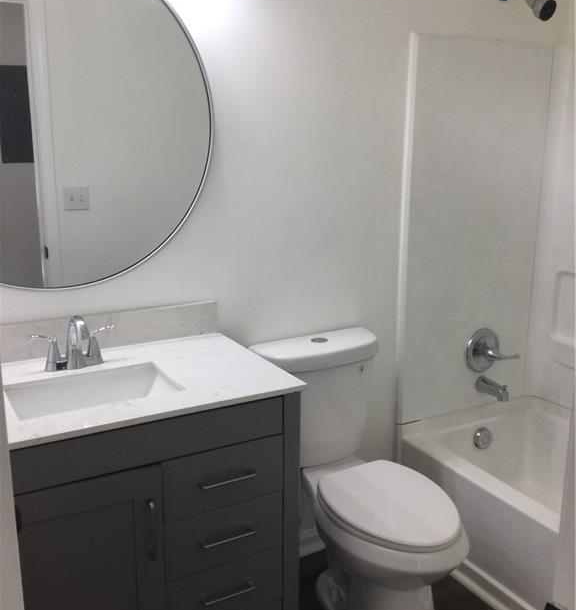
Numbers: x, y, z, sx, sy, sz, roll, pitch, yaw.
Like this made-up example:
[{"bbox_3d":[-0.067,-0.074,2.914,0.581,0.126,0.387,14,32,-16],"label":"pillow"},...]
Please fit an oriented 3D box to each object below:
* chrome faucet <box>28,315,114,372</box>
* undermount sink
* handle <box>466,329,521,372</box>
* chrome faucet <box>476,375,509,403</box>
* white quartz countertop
[{"bbox_3d":[-0.548,0.100,1.794,0.228,0.149,0.157,-7,15,-28],"label":"chrome faucet"},{"bbox_3d":[-0.474,0.275,1.704,0.397,0.144,0.258,-7,15,-28],"label":"undermount sink"},{"bbox_3d":[0.793,0.192,2.630,0.169,0.179,0.131,-7,15,-28],"label":"handle"},{"bbox_3d":[0.800,0.331,2.663,0.062,0.074,0.139,-7,15,-28],"label":"chrome faucet"},{"bbox_3d":[-0.489,0.205,1.718,0.932,0.020,0.532,-7,15,-28],"label":"white quartz countertop"}]

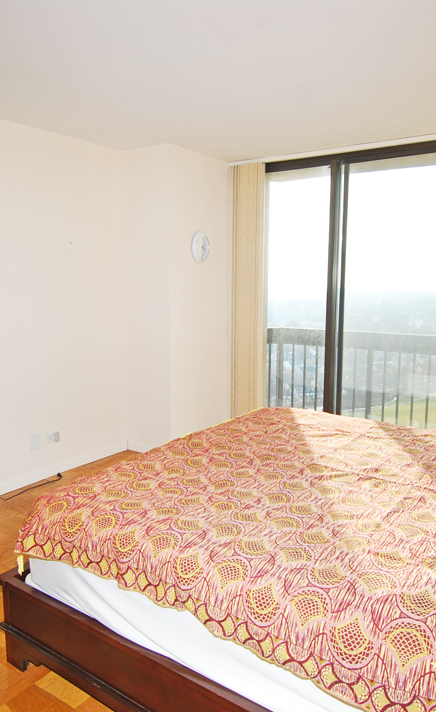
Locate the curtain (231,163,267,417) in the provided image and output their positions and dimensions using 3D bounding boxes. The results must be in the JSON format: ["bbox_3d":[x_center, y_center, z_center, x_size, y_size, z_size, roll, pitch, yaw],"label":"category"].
[{"bbox_3d":[0.278,-0.448,4.618,0.350,2.420,0.110,6,10,35],"label":"curtain"}]

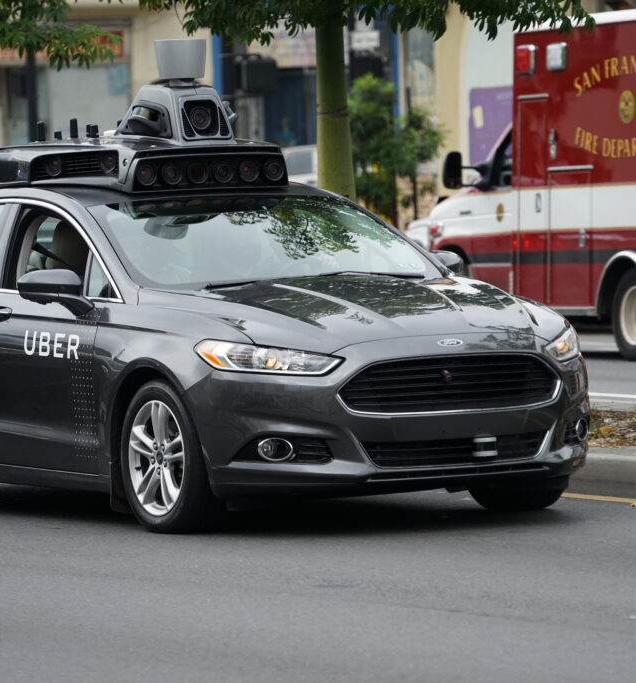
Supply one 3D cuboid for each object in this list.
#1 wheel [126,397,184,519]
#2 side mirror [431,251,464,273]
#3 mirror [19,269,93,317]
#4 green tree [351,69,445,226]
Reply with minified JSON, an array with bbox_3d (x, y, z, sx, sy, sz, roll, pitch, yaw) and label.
[{"bbox_3d":[-0.596,0.484,23.872,0.180,0.487,0.487,-3,3,-30],"label":"wheel"},{"bbox_3d":[0.509,-0.304,25.403,0.235,0.205,0.260,-3,3,-30],"label":"side mirror"},{"bbox_3d":[-1.127,-0.210,24.442,0.235,0.205,0.260,-3,3,-30],"label":"mirror"},{"bbox_3d":[0.810,-1.790,61.000,1.120,2.100,1.100,-2,2,0],"label":"green tree"}]

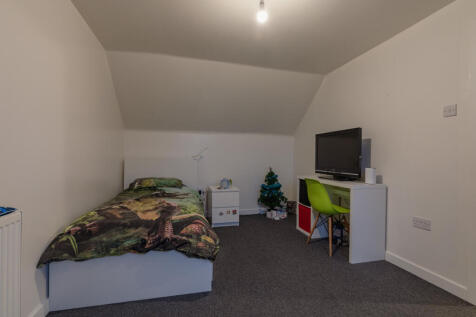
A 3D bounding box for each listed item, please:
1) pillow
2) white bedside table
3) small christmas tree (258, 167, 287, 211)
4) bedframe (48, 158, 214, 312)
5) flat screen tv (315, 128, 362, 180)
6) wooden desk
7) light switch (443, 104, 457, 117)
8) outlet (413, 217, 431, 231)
[{"bbox_3d":[-1.180,0.352,3.296,0.721,0.158,0.415,0,1,-14],"label":"pillow"},{"bbox_3d":[-0.236,0.736,3.514,0.399,0.531,0.475,0,1,-15],"label":"white bedside table"},{"bbox_3d":[0.579,0.553,3.750,0.494,0.830,0.494,0,1,-14],"label":"small christmas tree"},{"bbox_3d":[-0.970,0.518,2.598,1.062,0.975,2.049,0,1,-14],"label":"bedframe"},{"bbox_3d":[1.225,-0.019,2.731,0.178,0.598,0.810,0,1,-14],"label":"flat screen tv"},{"bbox_3d":[1.181,0.654,2.752,0.418,0.747,1.042,0,1,-14],"label":"wooden desk"},{"bbox_3d":[1.651,-0.370,1.751,0.012,0.087,0.086,0,1,-14],"label":"light switch"},{"bbox_3d":[1.594,0.571,1.950,0.012,0.087,0.148,0,1,-14],"label":"outlet"}]

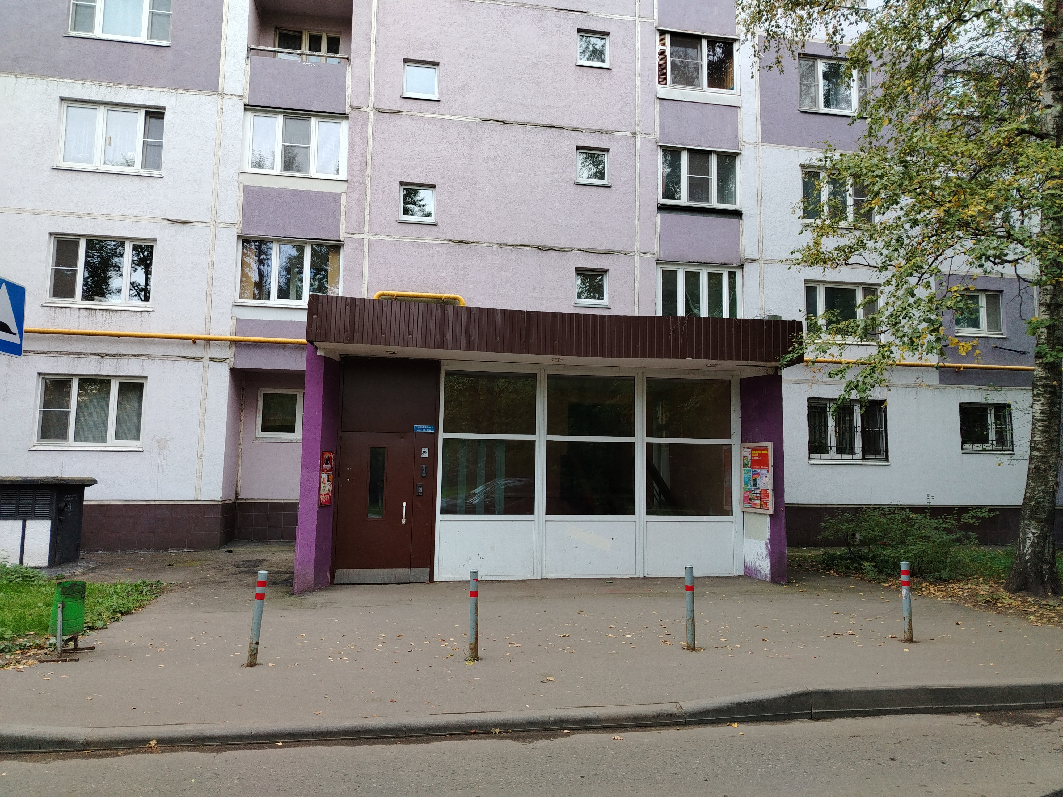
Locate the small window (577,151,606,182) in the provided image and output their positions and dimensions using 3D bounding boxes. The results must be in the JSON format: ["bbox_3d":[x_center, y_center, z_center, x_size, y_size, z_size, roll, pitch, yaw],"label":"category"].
[{"bbox_3d":[1.362,-5.227,16.700,0.710,0.700,0.120,2,-5,-10],"label":"small window"}]

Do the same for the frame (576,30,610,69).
[{"bbox_3d":[1.421,-8.072,17.018,0.804,0.816,0.160,2,-6,-10],"label":"frame"}]

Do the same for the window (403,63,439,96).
[{"bbox_3d":[-2.441,-7.043,16.301,0.726,0.693,0.120,2,-6,-10],"label":"window"}]

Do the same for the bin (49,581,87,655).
[{"bbox_3d":[-4.089,1.939,6.516,0.350,0.599,0.400,2,-6,-10],"label":"bin"}]

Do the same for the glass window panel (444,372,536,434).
[{"bbox_3d":[-0.640,0.080,11.533,1.460,0.958,0.060,2,-5,-10],"label":"glass window panel"}]

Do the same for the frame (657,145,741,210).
[{"bbox_3d":[3.915,-5.119,17.165,1.982,1.353,0.120,2,-6,-9],"label":"frame"}]

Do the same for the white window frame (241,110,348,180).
[{"bbox_3d":[-4.934,-5.305,15.467,2.106,1.359,0.120,2,-5,-10],"label":"white window frame"}]

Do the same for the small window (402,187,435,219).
[{"bbox_3d":[-2.464,-4.255,16.036,0.695,0.692,0.110,2,-6,-10],"label":"small window"}]

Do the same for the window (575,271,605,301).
[{"bbox_3d":[1.311,-2.490,16.445,0.685,0.664,0.120,2,-5,-10],"label":"window"}]

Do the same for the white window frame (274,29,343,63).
[{"bbox_3d":[-5.191,-7.822,17.054,1.480,1.400,0.120,2,-6,-9],"label":"white window frame"}]

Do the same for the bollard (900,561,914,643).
[{"bbox_3d":[3.597,1.940,7.063,0.076,0.747,0.076,1,-6,-10],"label":"bollard"}]

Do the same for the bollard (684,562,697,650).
[{"bbox_3d":[1.477,1.945,6.842,0.076,0.749,0.076,1,-6,-10],"label":"bollard"}]

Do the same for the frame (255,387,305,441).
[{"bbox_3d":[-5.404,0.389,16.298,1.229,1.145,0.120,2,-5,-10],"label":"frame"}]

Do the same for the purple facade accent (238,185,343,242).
[{"bbox_3d":[-4.980,-3.835,15.342,1.971,1.009,0.150,2,-5,-10],"label":"purple facade accent"}]

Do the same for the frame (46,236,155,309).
[{"bbox_3d":[-8.526,-2.497,14.694,1.927,1.340,0.150,2,-5,-10],"label":"frame"}]

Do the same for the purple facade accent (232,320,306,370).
[{"bbox_3d":[-5.008,-1.081,15.122,1.996,0.991,0.150,2,-6,-10],"label":"purple facade accent"}]

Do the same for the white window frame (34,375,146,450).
[{"bbox_3d":[-8.671,0.275,14.509,1.956,1.423,0.170,2,-6,-10],"label":"white window frame"}]

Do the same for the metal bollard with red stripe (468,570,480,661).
[{"bbox_3d":[-0.501,1.892,6.454,0.076,0.752,0.076,1,-6,-10],"label":"metal bollard with red stripe"}]

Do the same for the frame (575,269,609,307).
[{"bbox_3d":[1.335,-2.428,16.400,0.748,0.814,0.120,2,-6,-10],"label":"frame"}]

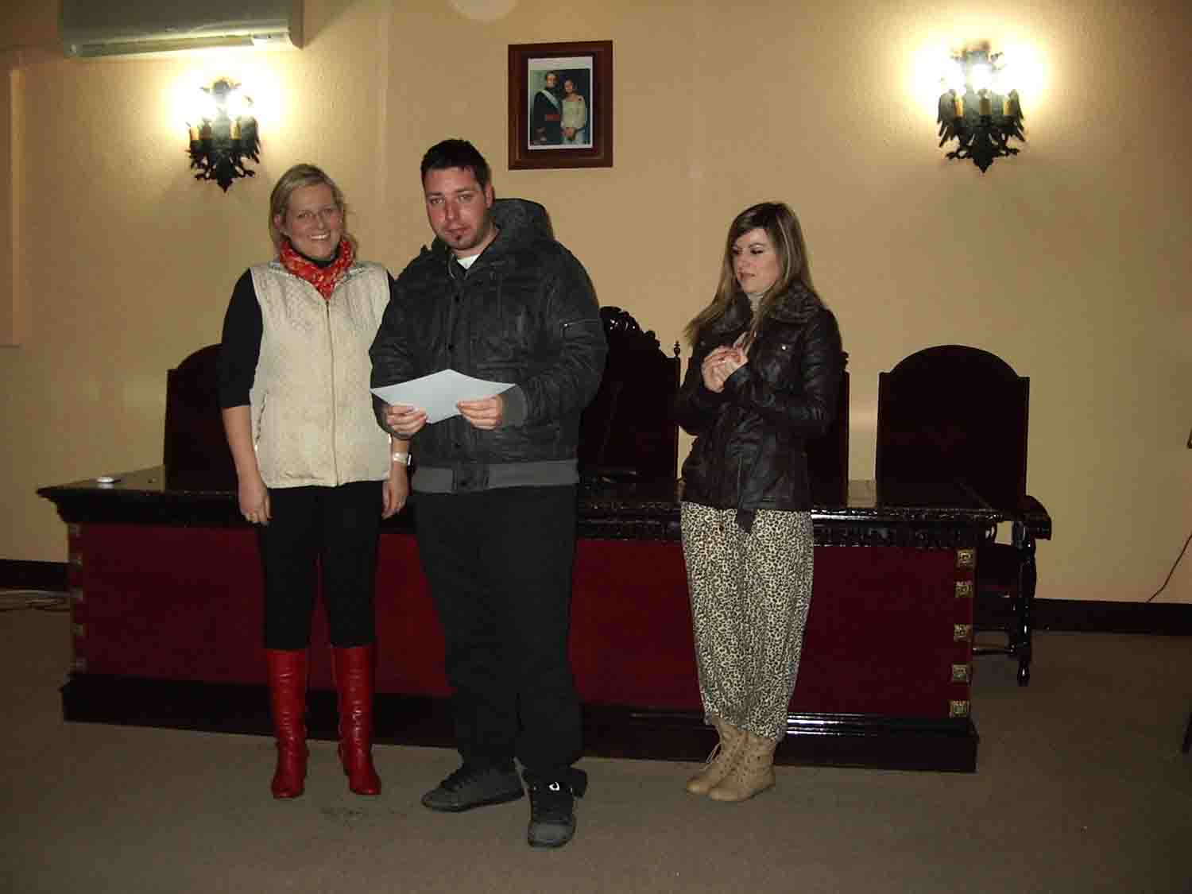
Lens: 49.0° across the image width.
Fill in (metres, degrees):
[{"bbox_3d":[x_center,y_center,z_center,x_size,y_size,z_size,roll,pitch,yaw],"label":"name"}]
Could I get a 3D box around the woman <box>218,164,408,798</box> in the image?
[{"bbox_3d":[-0.788,0.099,3.630,0.510,1.735,0.320,-1,5,-14],"label":"woman"}]

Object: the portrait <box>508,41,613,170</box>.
[{"bbox_3d":[-0.163,-1.563,5.994,0.484,0.565,0.030,1,4,10],"label":"portrait"}]

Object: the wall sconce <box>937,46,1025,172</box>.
[{"bbox_3d":[1.651,-1.445,5.610,0.360,0.535,0.200,1,4,10],"label":"wall sconce"}]

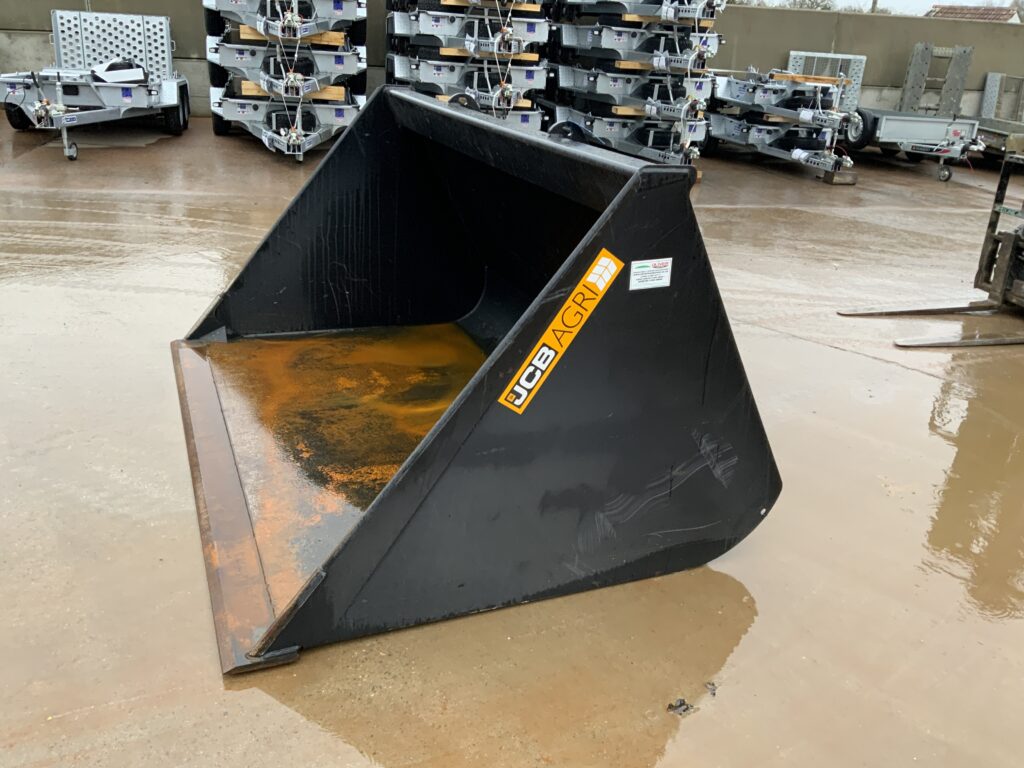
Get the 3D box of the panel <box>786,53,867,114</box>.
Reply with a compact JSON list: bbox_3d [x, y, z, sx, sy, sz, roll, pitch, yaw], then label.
[{"bbox_3d":[4.902,-4.700,13.491,1.307,0.919,0.070,-1,23,-10],"label":"panel"}]

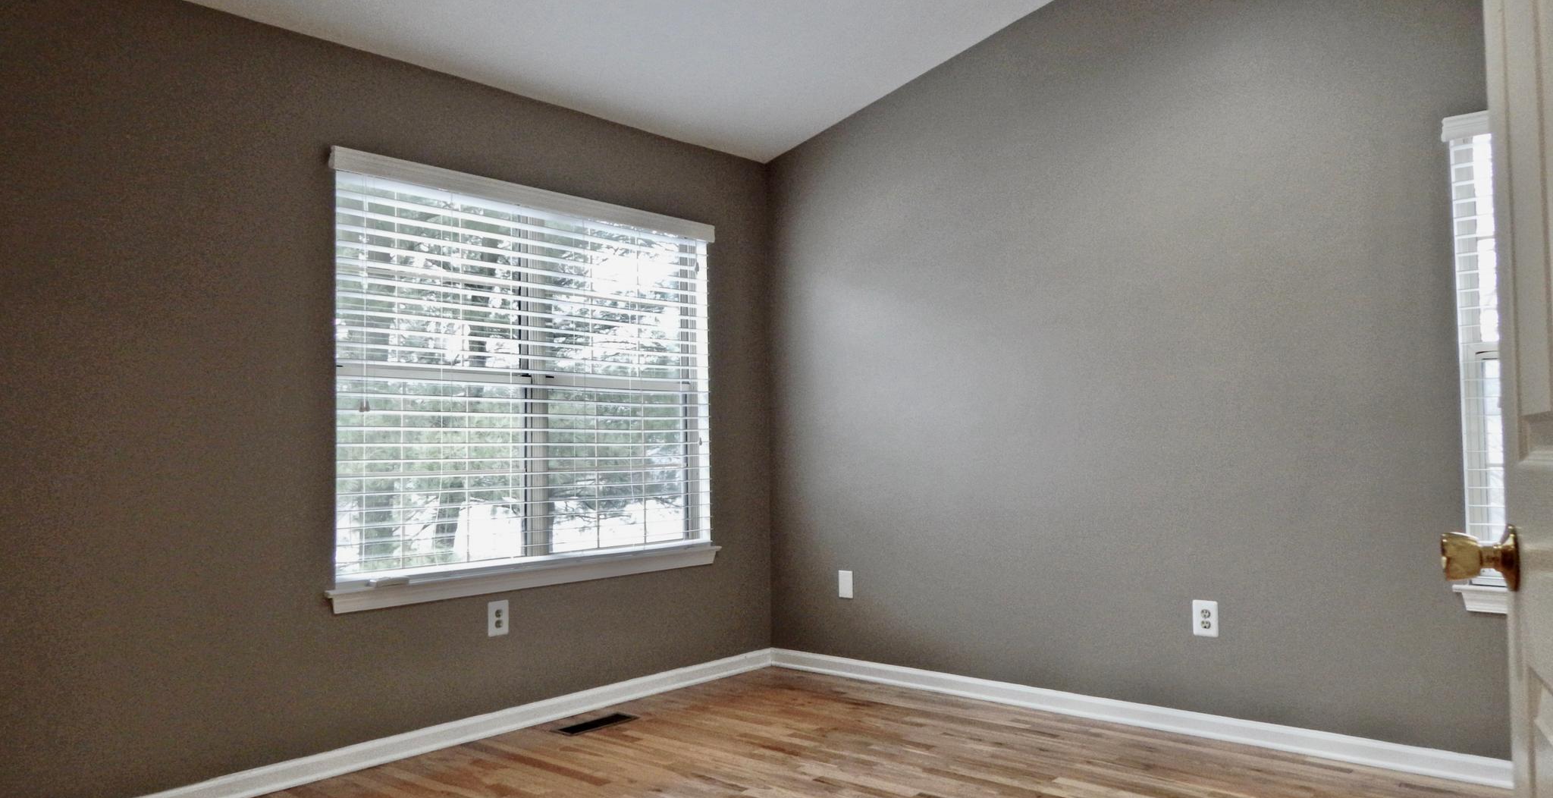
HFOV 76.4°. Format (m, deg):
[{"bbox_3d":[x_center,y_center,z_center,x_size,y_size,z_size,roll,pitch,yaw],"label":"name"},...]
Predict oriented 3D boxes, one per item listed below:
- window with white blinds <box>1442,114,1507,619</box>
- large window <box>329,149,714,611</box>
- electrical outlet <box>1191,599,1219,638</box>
[{"bbox_3d":[2.428,-0.139,2.800,0.850,1.542,0.100,-4,-4,41],"label":"window with white blinds"},{"bbox_3d":[-0.889,-0.051,4.023,0.100,1.605,1.841,-4,-4,41],"label":"large window"},{"bbox_3d":[1.543,0.792,3.551,0.081,0.123,0.012,-4,-4,41],"label":"electrical outlet"}]

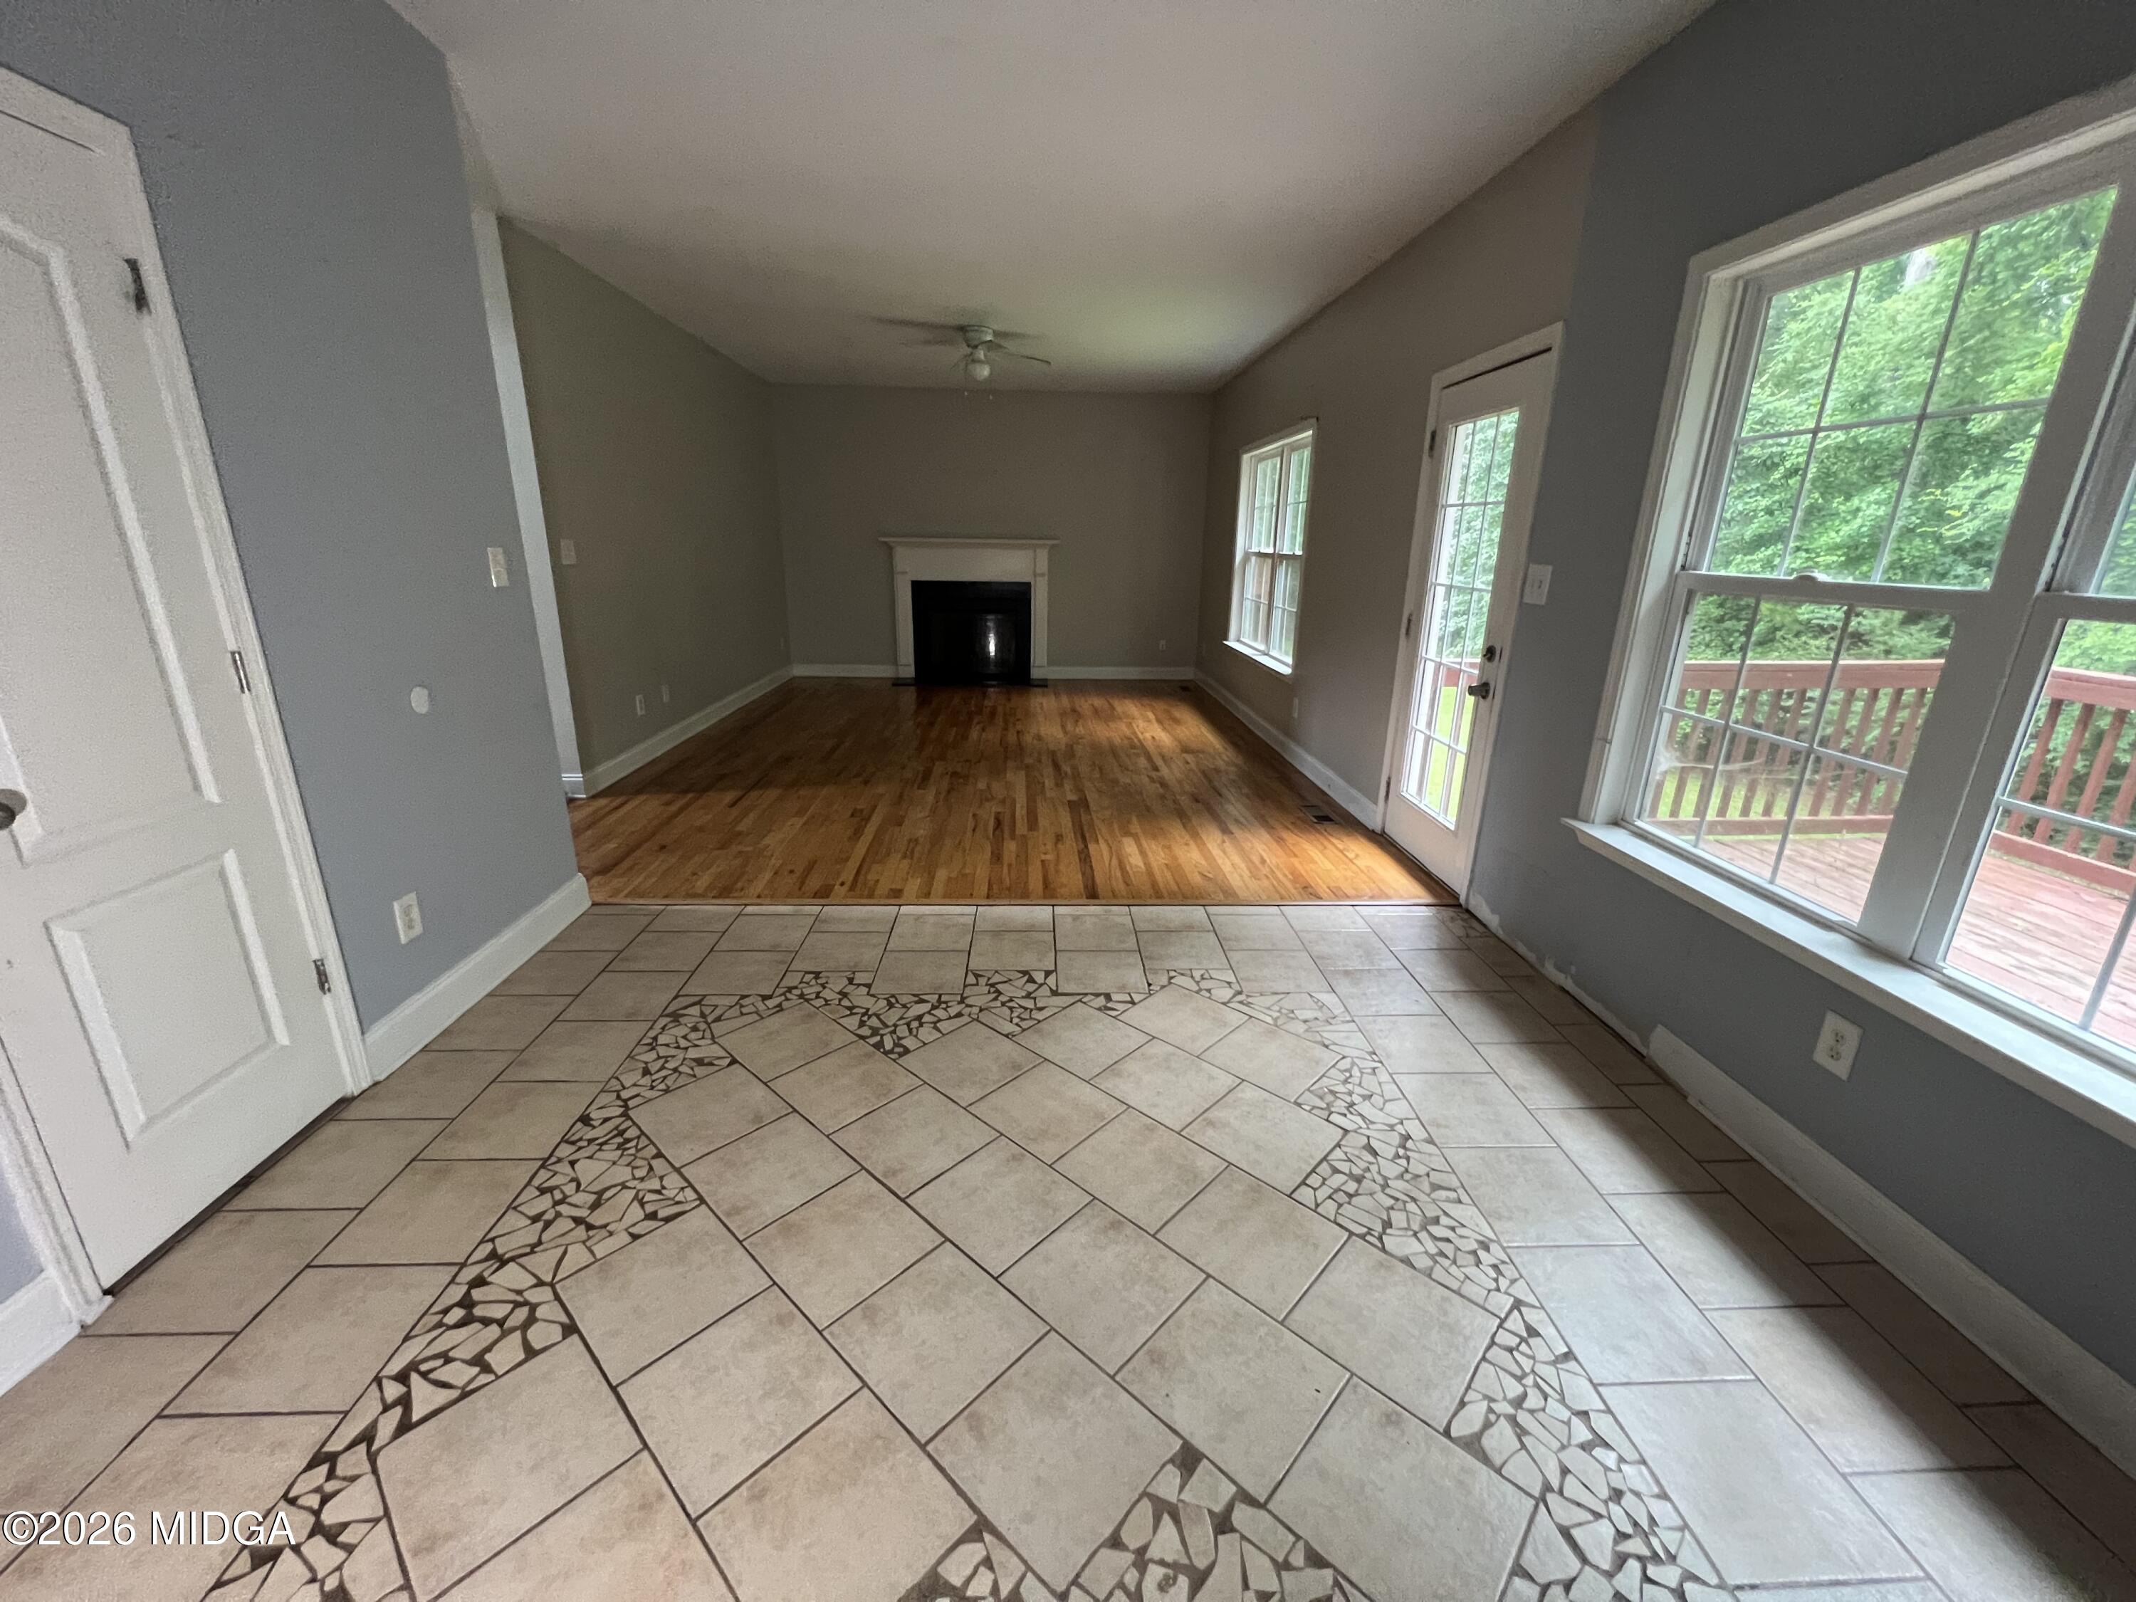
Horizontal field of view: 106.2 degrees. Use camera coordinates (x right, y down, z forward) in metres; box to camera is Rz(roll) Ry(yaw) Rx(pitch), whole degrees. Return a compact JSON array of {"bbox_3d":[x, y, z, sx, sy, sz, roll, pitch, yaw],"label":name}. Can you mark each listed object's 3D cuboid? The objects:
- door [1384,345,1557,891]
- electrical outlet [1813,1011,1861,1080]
[{"bbox_3d":[1.649,-0.698,3.393,0.050,2.020,0.780,0,18,-3],"label":"door"},{"bbox_3d":[1.693,0.539,1.769,0.012,0.121,0.076,0,18,-3],"label":"electrical outlet"}]

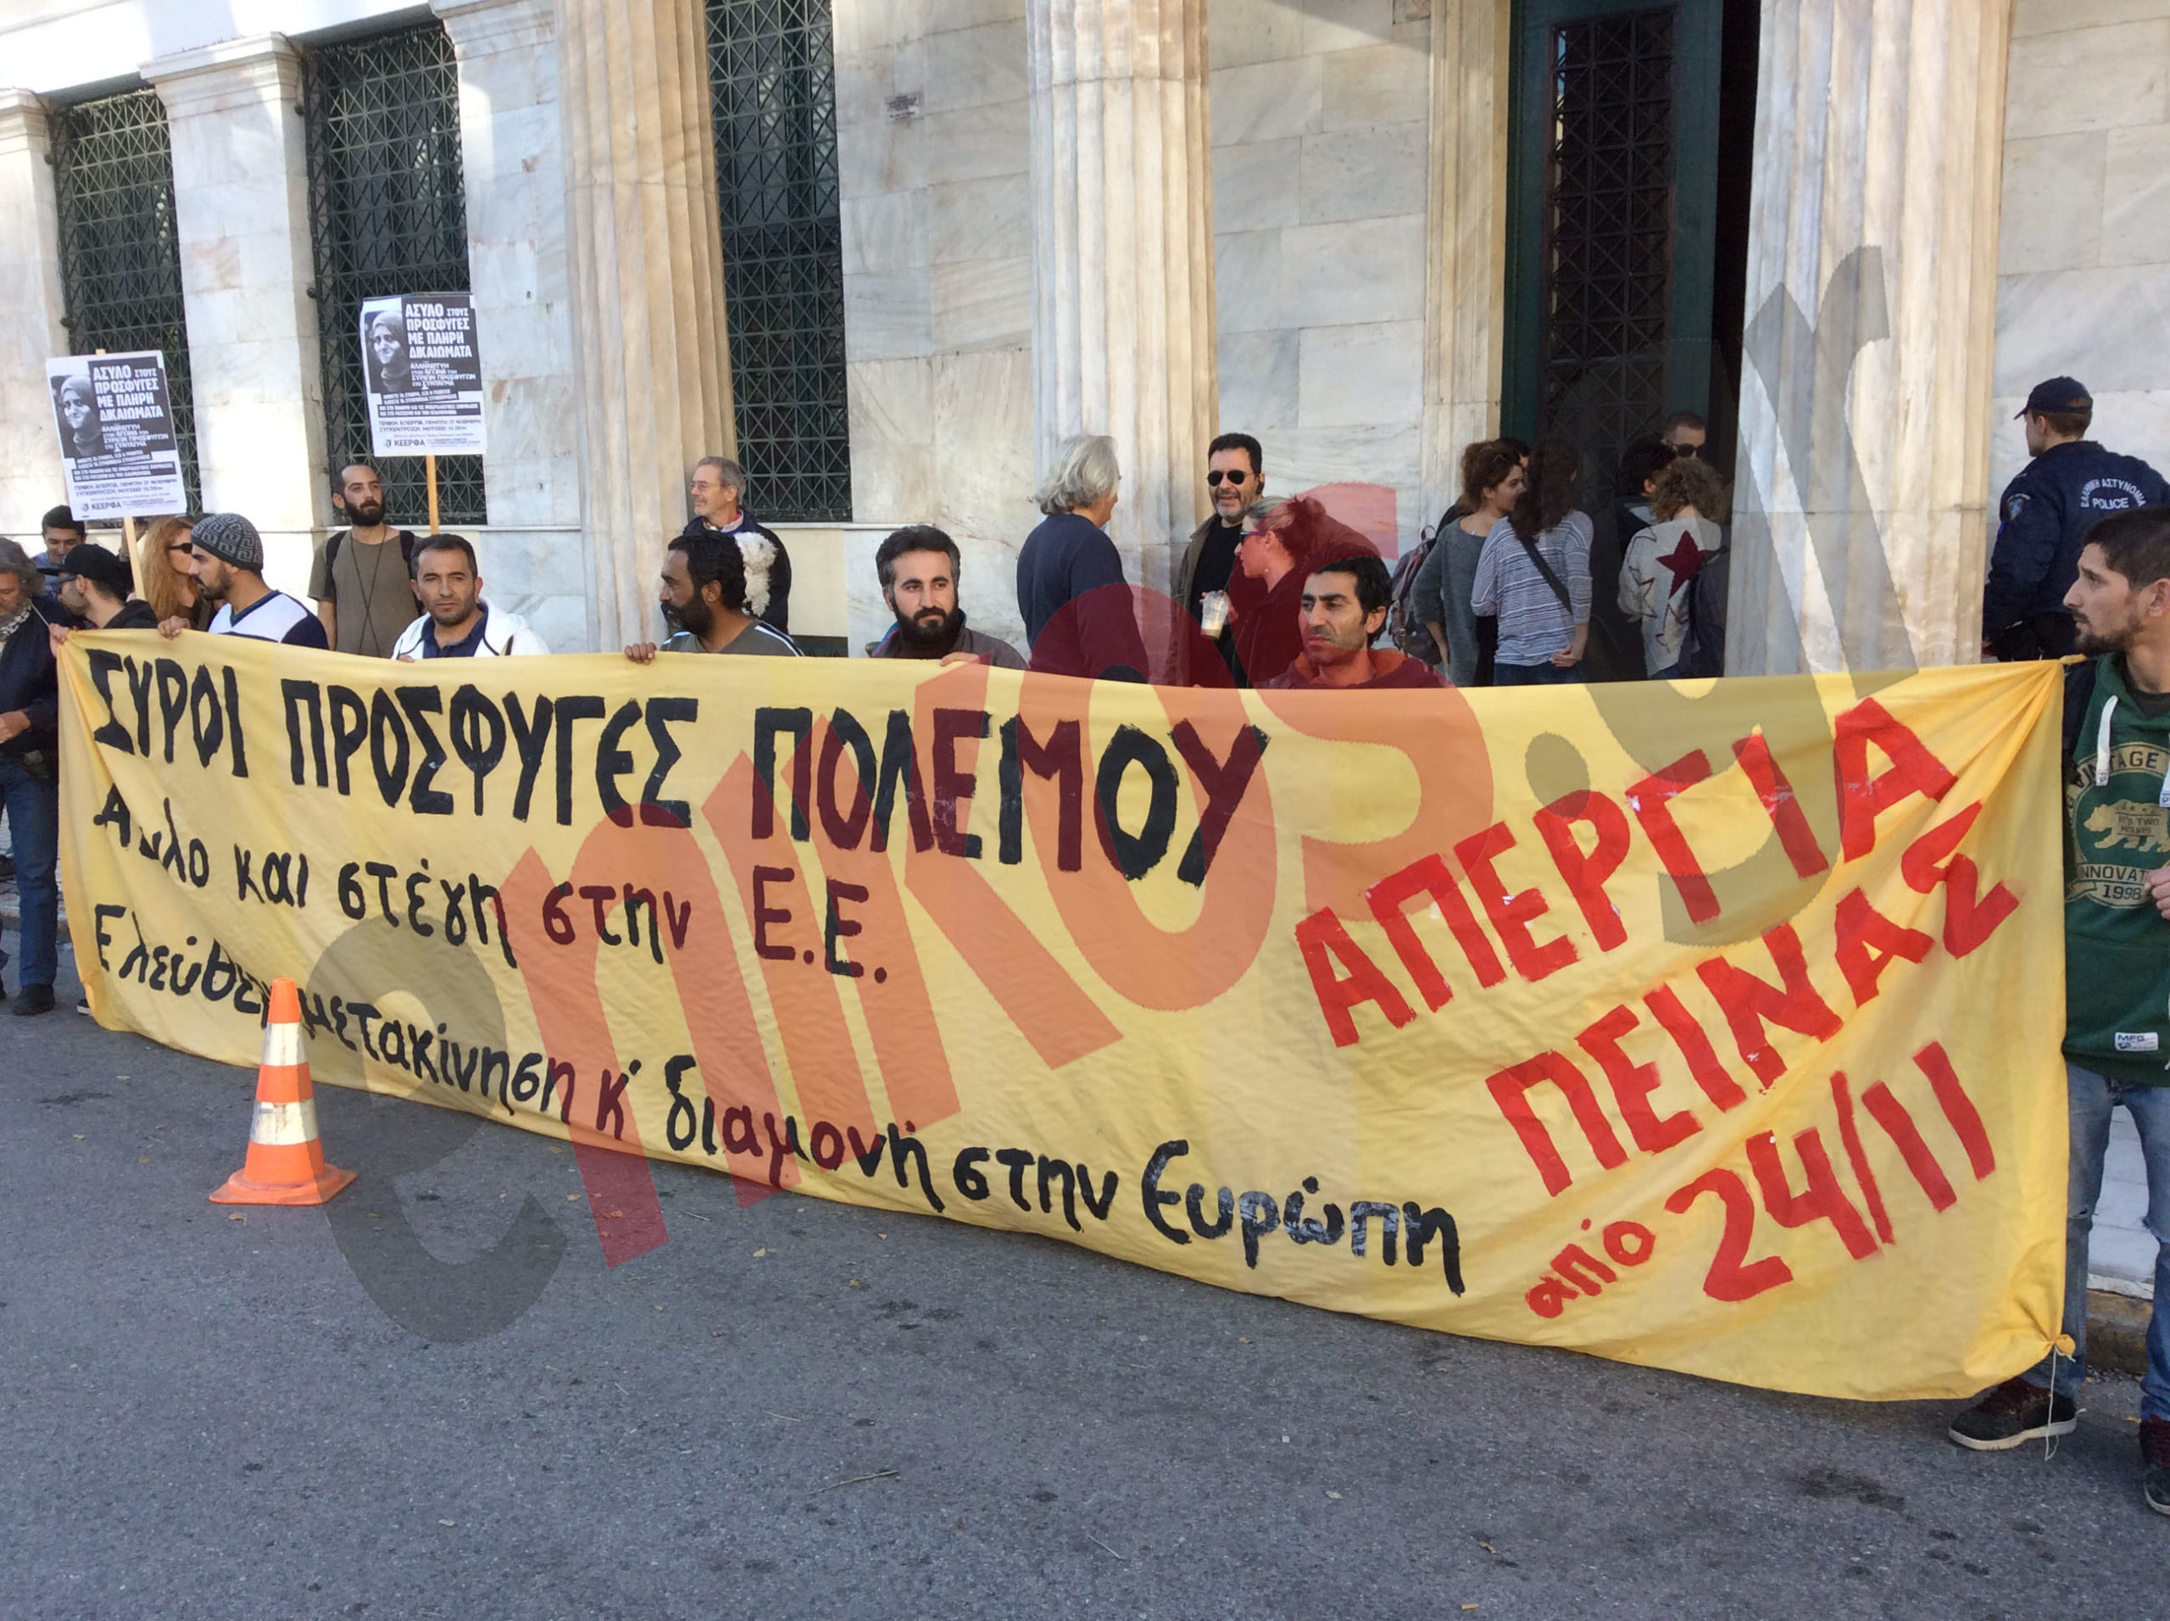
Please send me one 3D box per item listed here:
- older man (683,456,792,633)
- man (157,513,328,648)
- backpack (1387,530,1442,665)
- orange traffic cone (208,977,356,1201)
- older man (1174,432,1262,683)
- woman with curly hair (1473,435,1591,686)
[{"bbox_3d":[-1.433,-0.607,8.388,0.520,1.720,0.380,5,11,35],"label":"older man"},{"bbox_3d":[-2.629,-0.081,6.378,0.540,1.710,0.420,5,11,31],"label":"man"},{"bbox_3d":[1.187,-0.760,7.100,0.210,0.460,0.300,-6,10,-30],"label":"backpack"},{"bbox_3d":[-2.002,0.679,4.969,0.285,0.530,0.285,0,9,3],"label":"orange traffic cone"},{"bbox_3d":[0.459,-0.297,6.113,0.510,1.690,0.370,3,10,24],"label":"older man"},{"bbox_3d":[1.523,-0.430,6.882,0.460,1.681,0.340,2,9,17],"label":"woman with curly hair"}]

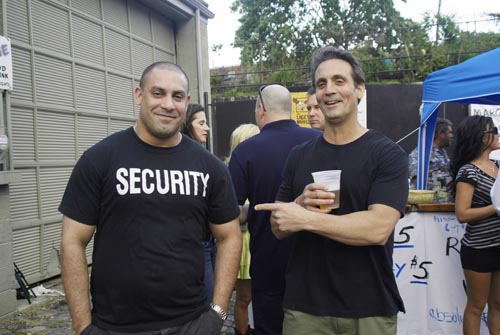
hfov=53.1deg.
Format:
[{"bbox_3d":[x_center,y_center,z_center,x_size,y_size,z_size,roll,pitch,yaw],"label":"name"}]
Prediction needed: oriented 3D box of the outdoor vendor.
[{"bbox_3d":[1.543,0.449,4.176,0.360,1.720,0.500,-1,2,32],"label":"outdoor vendor"}]

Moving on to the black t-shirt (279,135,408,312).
[{"bbox_3d":[0.316,0.191,1.710,0.500,0.635,0.300,-1,2,28],"label":"black t-shirt"}]

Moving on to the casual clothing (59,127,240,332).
[{"bbox_3d":[-0.336,0.211,1.680,0.580,0.675,0.340,-3,2,-22],"label":"casual clothing"}]

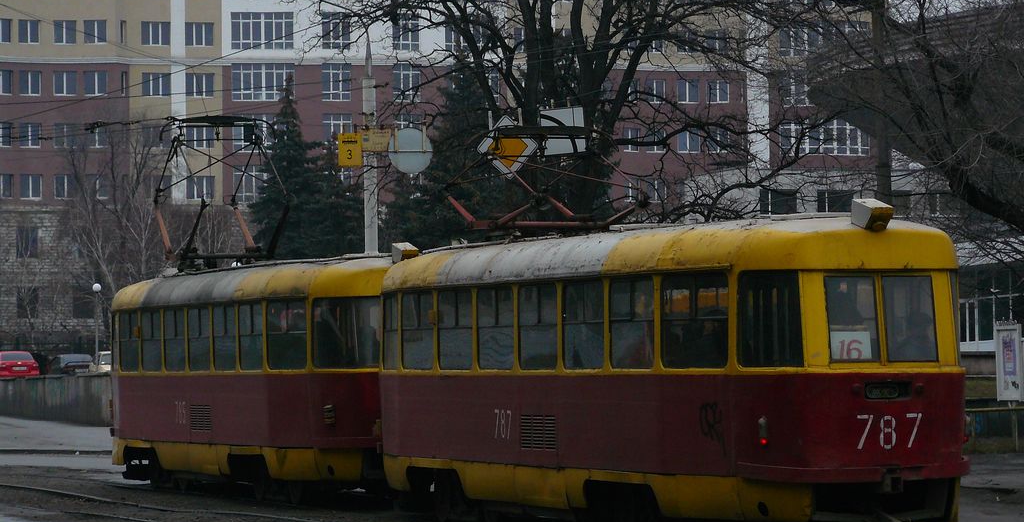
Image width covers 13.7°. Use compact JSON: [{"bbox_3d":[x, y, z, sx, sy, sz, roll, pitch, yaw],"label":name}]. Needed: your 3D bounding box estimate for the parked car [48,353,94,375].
[{"bbox_3d":[-17.450,4.420,169.500,1.670,1.410,4.100,0,-1,-14],"label":"parked car"}]

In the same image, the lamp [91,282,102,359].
[{"bbox_3d":[-16.960,3.055,174.000,0.360,4.350,0.360,0,-1,0],"label":"lamp"}]

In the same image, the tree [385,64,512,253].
[{"bbox_3d":[-2.542,-1.559,182.000,5.900,13.800,5.900,0,-1,0],"label":"tree"}]

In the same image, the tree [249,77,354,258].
[{"bbox_3d":[-9.316,-1.303,185.000,5.200,13.400,5.200,0,-1,0],"label":"tree"}]

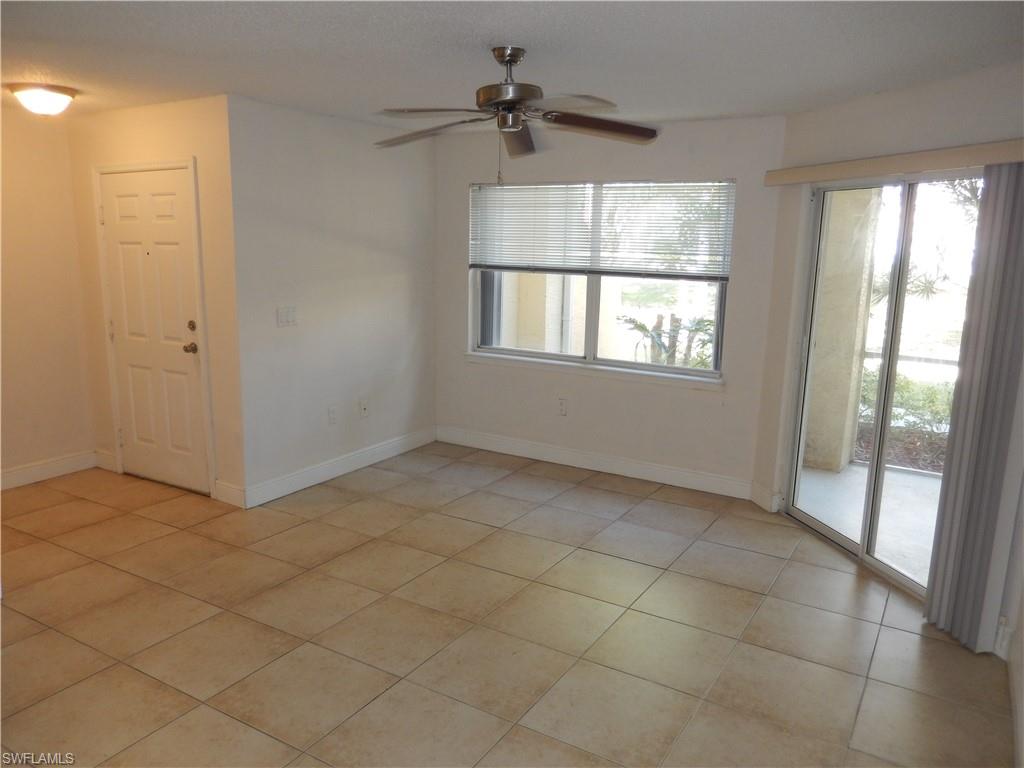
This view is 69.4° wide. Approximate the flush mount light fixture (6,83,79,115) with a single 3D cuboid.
[{"bbox_3d":[-2.637,-1.596,4.179,0.345,0.120,0.345,7,12,30],"label":"flush mount light fixture"}]

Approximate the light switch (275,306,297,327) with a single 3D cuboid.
[{"bbox_3d":[-1.409,-0.423,4.665,0.022,0.121,0.159,7,12,31],"label":"light switch"}]

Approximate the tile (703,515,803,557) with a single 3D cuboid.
[{"bbox_3d":[1.404,0.884,4.338,0.498,0.010,0.500,7,12,30],"label":"tile"}]

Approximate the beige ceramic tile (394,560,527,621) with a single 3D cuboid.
[{"bbox_3d":[-0.239,0.982,3.529,0.492,0.012,0.492,7,12,31],"label":"beige ceramic tile"}]

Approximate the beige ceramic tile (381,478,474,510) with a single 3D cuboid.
[{"bbox_3d":[-0.573,0.736,4.872,0.492,0.012,0.492,7,12,31],"label":"beige ceramic tile"}]

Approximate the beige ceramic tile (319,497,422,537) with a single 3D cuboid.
[{"bbox_3d":[-0.842,0.799,4.461,0.492,0.010,0.492,7,12,31],"label":"beige ceramic tile"}]

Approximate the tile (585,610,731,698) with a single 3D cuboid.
[{"bbox_3d":[0.618,1.094,3.042,0.495,0.012,0.495,7,12,30],"label":"tile"}]

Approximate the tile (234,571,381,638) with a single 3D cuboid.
[{"bbox_3d":[-0.924,0.998,3.363,0.492,0.010,0.492,7,12,31],"label":"tile"}]

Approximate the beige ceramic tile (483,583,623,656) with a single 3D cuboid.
[{"bbox_3d":[0.190,1.040,3.294,0.495,0.012,0.495,7,12,30],"label":"beige ceramic tile"}]

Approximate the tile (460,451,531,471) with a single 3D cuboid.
[{"bbox_3d":[-0.110,0.601,5.698,0.500,0.010,0.355,7,12,30],"label":"tile"}]

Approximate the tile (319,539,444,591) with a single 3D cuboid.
[{"bbox_3d":[-0.663,0.928,3.781,0.492,0.012,0.492,7,12,31],"label":"tile"}]

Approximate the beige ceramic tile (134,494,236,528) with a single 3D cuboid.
[{"bbox_3d":[-1.964,0.775,4.496,0.492,0.012,0.394,7,12,31],"label":"beige ceramic tile"}]

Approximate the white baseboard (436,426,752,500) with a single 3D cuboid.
[{"bbox_3d":[0.481,0.564,5.590,2.640,0.124,0.016,7,12,31],"label":"white baseboard"}]

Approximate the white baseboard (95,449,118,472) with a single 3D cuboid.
[{"bbox_3d":[-2.885,0.546,5.263,0.230,0.125,0.016,7,12,31],"label":"white baseboard"}]

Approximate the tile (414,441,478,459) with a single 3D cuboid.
[{"bbox_3d":[-0.539,0.544,5.989,0.438,0.010,0.374,7,12,30],"label":"tile"}]

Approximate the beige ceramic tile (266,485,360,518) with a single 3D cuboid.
[{"bbox_3d":[-1.252,0.756,4.753,0.402,0.010,0.510,7,12,30],"label":"beige ceramic tile"}]

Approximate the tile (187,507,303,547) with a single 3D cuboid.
[{"bbox_3d":[-1.513,0.822,4.285,0.492,0.012,0.492,7,12,31],"label":"tile"}]

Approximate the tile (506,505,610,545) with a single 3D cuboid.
[{"bbox_3d":[0.282,0.847,4.421,0.498,0.010,0.500,7,12,30],"label":"tile"}]

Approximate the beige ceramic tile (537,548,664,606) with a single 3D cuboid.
[{"bbox_3d":[0.448,0.969,3.716,0.495,0.012,0.495,7,12,30],"label":"beige ceramic tile"}]

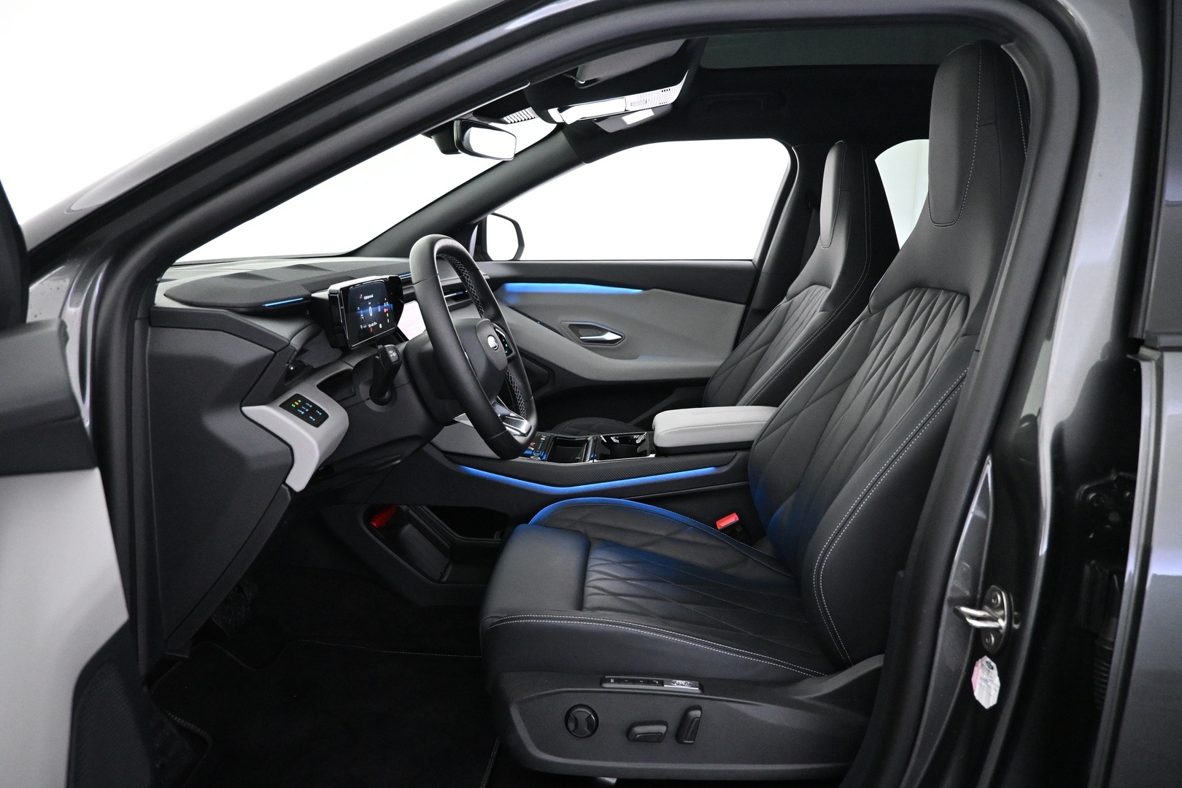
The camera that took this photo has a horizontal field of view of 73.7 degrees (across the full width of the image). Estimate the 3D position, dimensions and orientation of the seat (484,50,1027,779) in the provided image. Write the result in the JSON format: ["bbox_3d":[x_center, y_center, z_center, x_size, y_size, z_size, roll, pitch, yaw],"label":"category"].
[{"bbox_3d":[0.237,-0.011,1.172,0.780,0.950,0.550,0,11,3],"label":"seat"}]

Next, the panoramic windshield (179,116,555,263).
[{"bbox_3d":[-0.430,-0.454,1.508,0.820,0.130,1.380,-28,8,8],"label":"panoramic windshield"}]

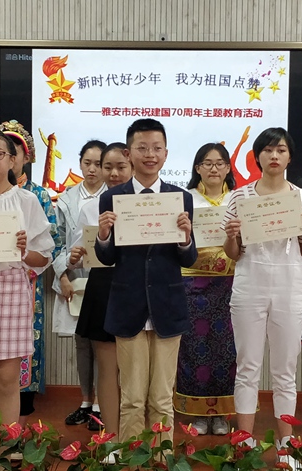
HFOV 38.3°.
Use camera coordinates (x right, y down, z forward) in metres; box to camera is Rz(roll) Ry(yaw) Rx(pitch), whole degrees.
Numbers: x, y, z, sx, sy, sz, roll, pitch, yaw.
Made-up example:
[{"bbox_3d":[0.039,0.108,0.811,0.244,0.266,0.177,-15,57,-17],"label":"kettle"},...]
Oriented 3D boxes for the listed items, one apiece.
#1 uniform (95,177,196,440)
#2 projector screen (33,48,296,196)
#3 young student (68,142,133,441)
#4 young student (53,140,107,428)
[{"bbox_3d":[-0.020,0.366,1.930,0.450,1.254,0.320,1,1,3],"label":"uniform"},{"bbox_3d":[0.057,-0.538,2.610,1.547,1.160,0.060,1,1,1],"label":"projector screen"},{"bbox_3d":[-0.182,0.282,2.170,0.440,1.490,0.340,1,1,8],"label":"young student"},{"bbox_3d":[-0.318,0.252,2.330,0.430,1.520,0.320,1,1,12],"label":"young student"}]

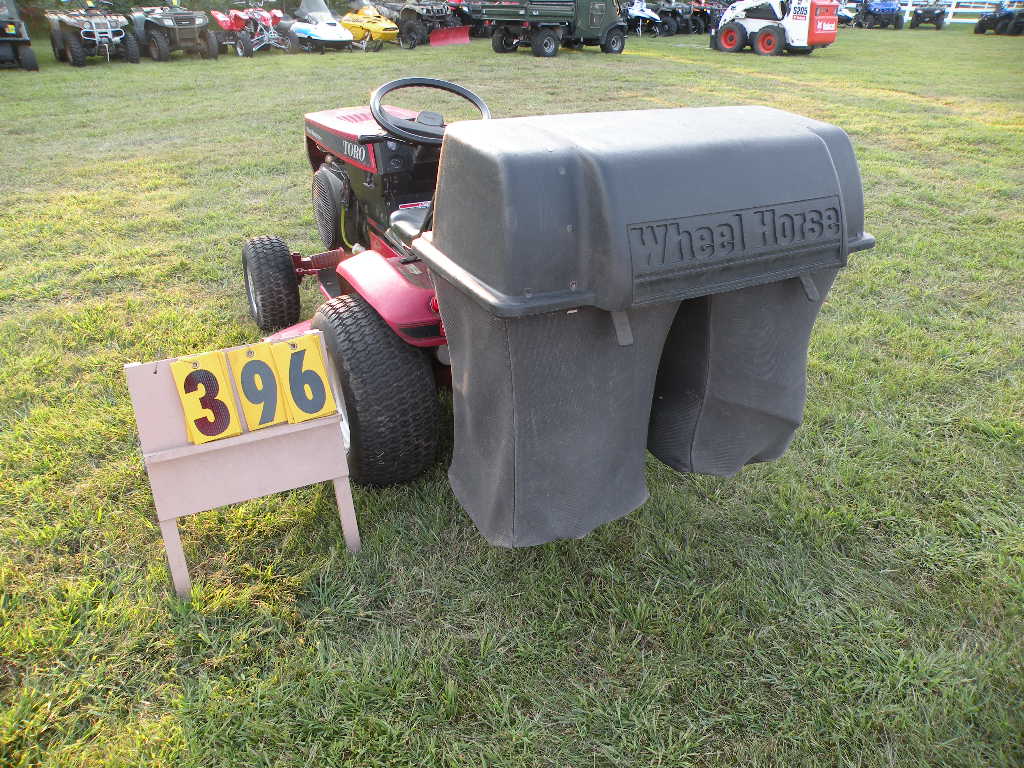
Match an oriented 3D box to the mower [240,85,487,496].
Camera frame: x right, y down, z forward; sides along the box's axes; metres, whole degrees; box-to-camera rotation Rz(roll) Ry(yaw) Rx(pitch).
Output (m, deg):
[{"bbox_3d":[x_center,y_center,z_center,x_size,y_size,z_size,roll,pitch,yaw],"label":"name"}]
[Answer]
[{"bbox_3d":[-0.321,-0.497,2.814,1.044,1.074,1.803,-13,31,-24],"label":"mower"}]

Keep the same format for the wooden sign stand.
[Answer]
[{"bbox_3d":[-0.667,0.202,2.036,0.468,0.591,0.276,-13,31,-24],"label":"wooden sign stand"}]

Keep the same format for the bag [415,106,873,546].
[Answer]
[{"bbox_3d":[0.317,-0.189,1.927,0.980,0.847,0.483,-13,31,-24],"label":"bag"}]

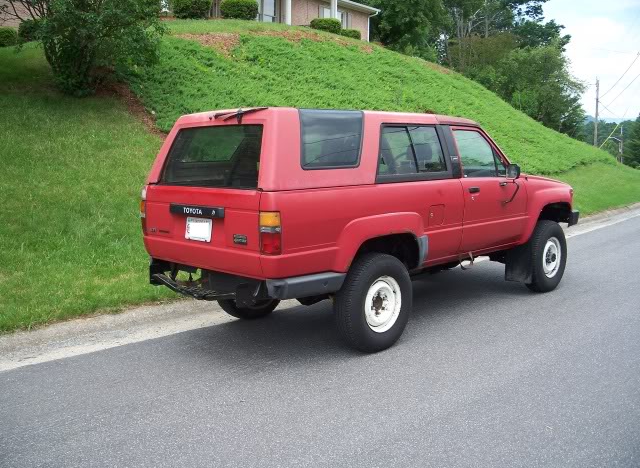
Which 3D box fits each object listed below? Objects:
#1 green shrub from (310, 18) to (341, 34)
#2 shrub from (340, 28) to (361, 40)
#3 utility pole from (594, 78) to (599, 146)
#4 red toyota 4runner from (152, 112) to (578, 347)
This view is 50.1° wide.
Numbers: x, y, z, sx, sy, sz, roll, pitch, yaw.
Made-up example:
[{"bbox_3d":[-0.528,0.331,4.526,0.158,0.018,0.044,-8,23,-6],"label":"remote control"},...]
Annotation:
[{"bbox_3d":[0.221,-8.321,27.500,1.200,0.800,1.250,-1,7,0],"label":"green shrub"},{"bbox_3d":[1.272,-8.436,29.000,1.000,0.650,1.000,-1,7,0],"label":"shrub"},{"bbox_3d":[31.480,-13.397,78.000,0.300,9.200,0.300,-1,7,0],"label":"utility pole"},{"bbox_3d":[0.696,-0.190,6.329,1.720,1.770,4.420,6,10,44],"label":"red toyota 4runner"}]

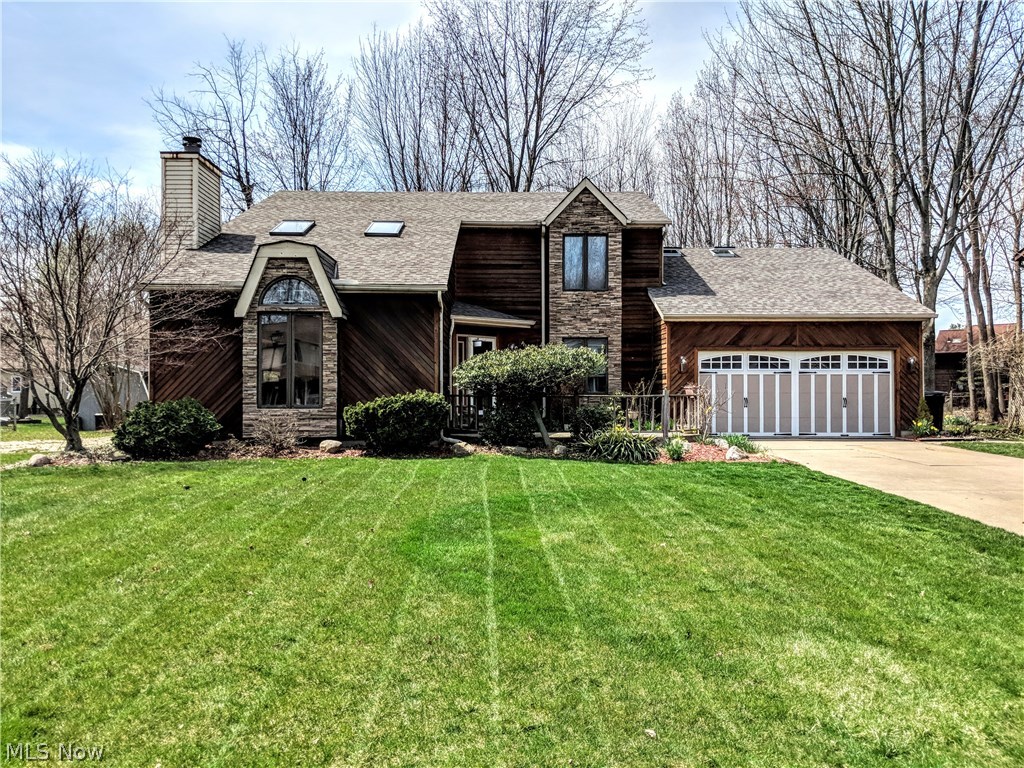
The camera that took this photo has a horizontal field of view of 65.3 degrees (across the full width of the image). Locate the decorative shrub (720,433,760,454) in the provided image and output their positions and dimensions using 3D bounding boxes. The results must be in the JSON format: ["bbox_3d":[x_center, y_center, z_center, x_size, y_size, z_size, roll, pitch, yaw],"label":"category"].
[{"bbox_3d":[4.750,1.240,16.600,0.800,0.420,0.650,0,0,-1],"label":"decorative shrub"}]

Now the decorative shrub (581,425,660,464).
[{"bbox_3d":[2.130,1.130,15.700,1.540,0.680,1.350,0,0,-1],"label":"decorative shrub"}]

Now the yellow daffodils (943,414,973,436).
[{"bbox_3d":[11.300,1.050,20.300,0.760,0.500,0.650,0,0,-1],"label":"yellow daffodils"}]

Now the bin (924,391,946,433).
[{"bbox_3d":[11.050,0.720,20.900,0.620,1.090,0.720,0,0,-1],"label":"bin"}]

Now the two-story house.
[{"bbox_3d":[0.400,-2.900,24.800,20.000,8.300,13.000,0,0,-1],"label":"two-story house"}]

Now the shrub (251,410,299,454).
[{"bbox_3d":[-4.950,1.000,16.800,1.020,0.850,0.950,0,0,-1],"label":"shrub"}]

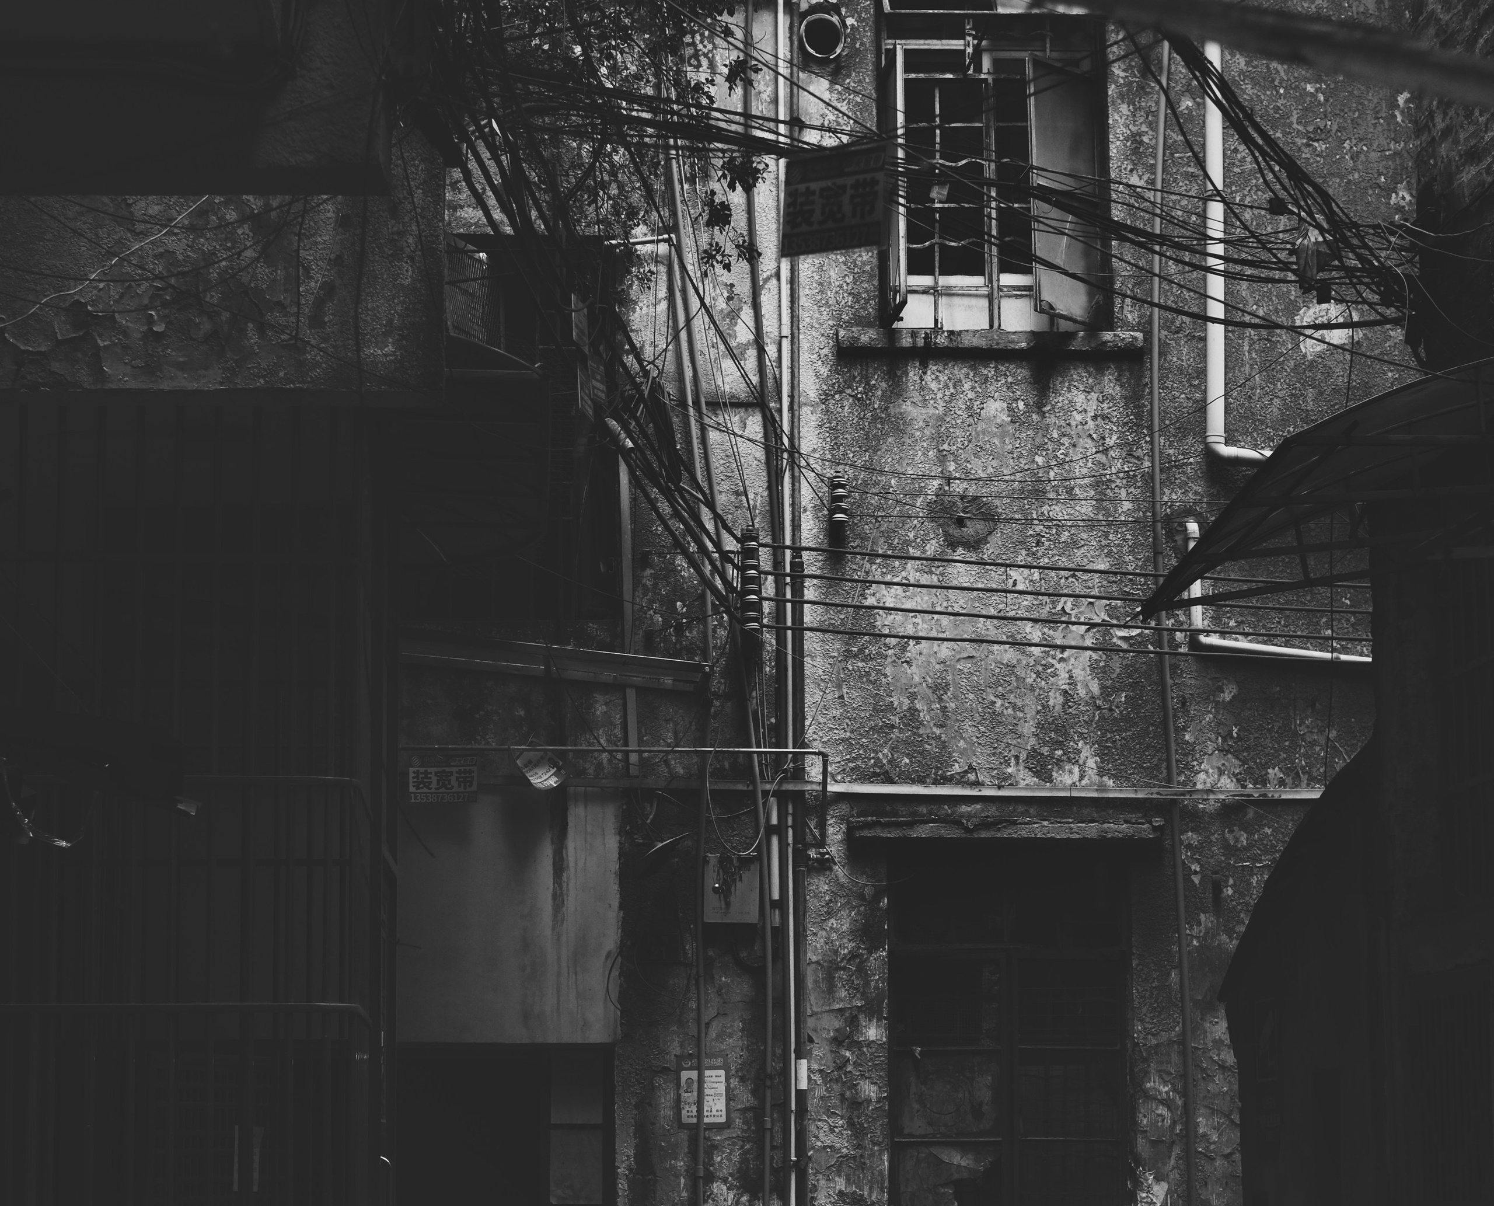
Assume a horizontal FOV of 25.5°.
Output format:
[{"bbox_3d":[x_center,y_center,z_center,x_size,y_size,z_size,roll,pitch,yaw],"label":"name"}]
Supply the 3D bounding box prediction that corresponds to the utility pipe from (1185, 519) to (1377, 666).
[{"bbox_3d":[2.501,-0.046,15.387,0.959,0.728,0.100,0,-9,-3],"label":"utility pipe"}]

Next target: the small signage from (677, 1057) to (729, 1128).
[{"bbox_3d":[-0.198,2.213,14.947,0.238,0.322,0.020,0,-9,-3],"label":"small signage"}]

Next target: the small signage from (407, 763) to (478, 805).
[{"bbox_3d":[-1.385,0.823,14.994,0.317,0.192,0.020,0,-9,-3],"label":"small signage"}]

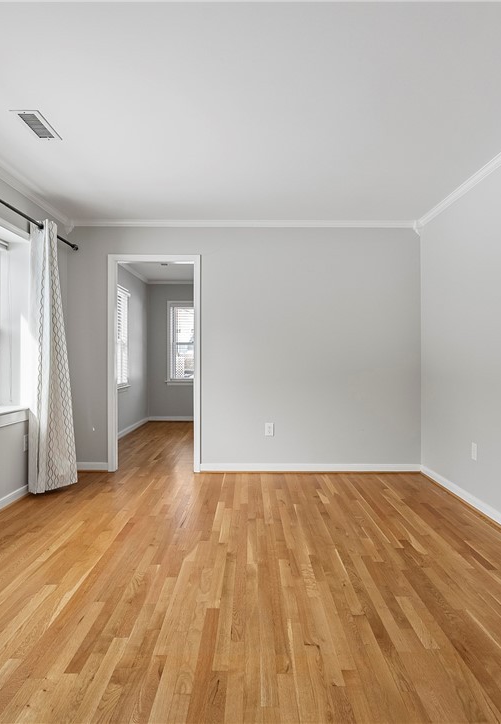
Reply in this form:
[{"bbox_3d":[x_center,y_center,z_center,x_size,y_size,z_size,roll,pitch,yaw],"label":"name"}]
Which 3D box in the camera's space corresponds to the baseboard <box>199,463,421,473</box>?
[{"bbox_3d":[0.585,1.033,4.668,2.140,0.090,0.020,0,0,0],"label":"baseboard"}]

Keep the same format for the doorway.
[{"bbox_3d":[-0.926,0.018,4.730,0.895,2.105,0.135,0,0,0],"label":"doorway"}]

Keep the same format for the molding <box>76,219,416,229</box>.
[{"bbox_3d":[-0.058,-1.333,4.655,3.400,0.068,0.052,0,0,0],"label":"molding"}]

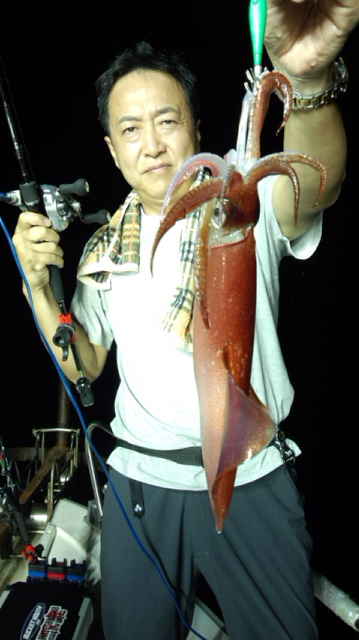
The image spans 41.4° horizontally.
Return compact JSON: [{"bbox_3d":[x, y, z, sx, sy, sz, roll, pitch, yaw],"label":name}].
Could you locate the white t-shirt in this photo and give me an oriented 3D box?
[{"bbox_3d":[0.030,0.018,0.930,0.490,0.590,0.290,0,13,14],"label":"white t-shirt"}]

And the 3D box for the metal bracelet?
[{"bbox_3d":[0.154,-0.265,0.530,0.068,0.057,0.020,-15,-31,19],"label":"metal bracelet"}]

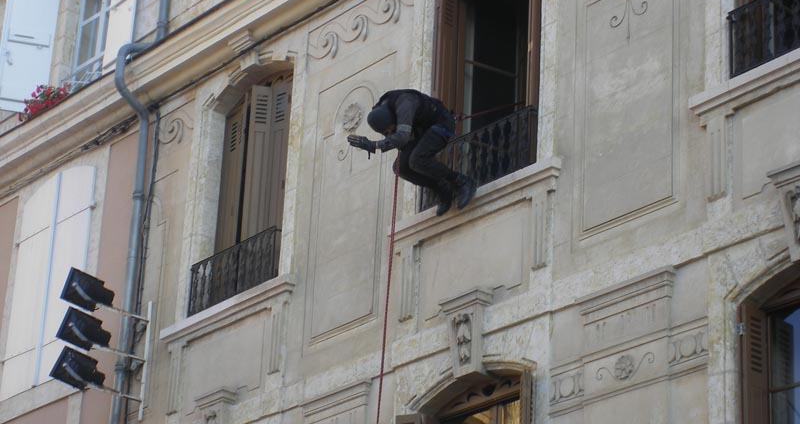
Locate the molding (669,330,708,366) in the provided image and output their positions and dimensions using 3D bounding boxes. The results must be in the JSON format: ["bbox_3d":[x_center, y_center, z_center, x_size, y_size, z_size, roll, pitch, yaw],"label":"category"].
[{"bbox_3d":[1.885,0.881,15.890,0.037,0.168,0.347,19,-28,-33],"label":"molding"}]

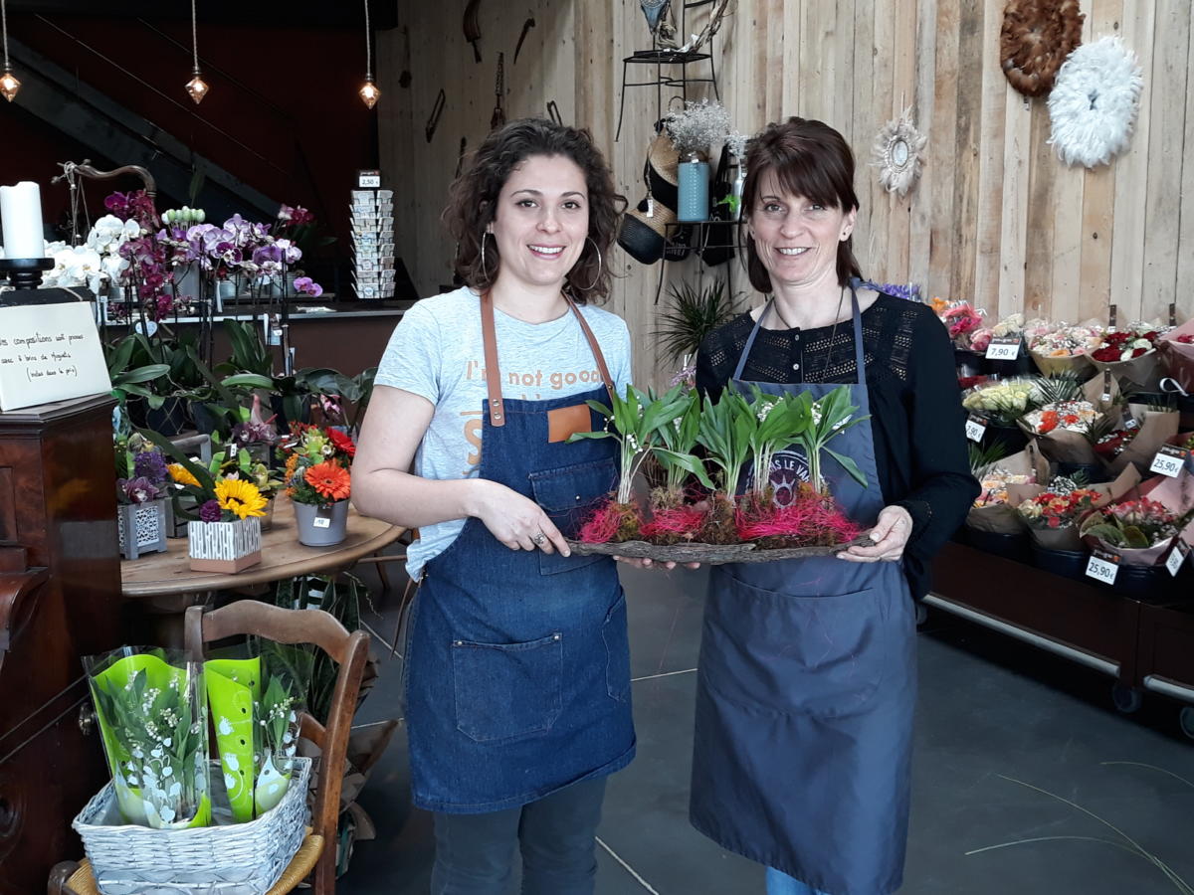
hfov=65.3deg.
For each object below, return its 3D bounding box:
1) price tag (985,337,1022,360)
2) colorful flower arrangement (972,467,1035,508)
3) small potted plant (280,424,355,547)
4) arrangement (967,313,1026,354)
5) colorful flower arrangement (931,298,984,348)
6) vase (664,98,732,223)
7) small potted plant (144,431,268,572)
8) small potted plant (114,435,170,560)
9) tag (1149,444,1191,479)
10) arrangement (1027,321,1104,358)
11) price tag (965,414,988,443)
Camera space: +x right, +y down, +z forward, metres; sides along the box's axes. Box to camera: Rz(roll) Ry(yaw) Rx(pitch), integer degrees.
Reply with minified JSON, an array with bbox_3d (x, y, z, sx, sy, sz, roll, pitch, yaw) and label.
[{"bbox_3d":[1.892,-0.460,4.330,0.134,0.107,0.012,9,-12,42],"label":"price tag"},{"bbox_3d":[1.759,0.181,4.080,0.240,0.180,0.270,-2,6,-18],"label":"colorful flower arrangement"},{"bbox_3d":[-0.801,0.102,2.663,0.210,0.335,0.200,-1,6,-9],"label":"small potted plant"},{"bbox_3d":[1.952,-0.552,4.550,0.220,0.200,0.240,-2,6,-18],"label":"arrangement"},{"bbox_3d":[1.865,-0.642,4.830,0.230,0.250,0.250,-2,6,-18],"label":"colorful flower arrangement"},{"bbox_3d":[0.574,-1.649,5.350,0.360,0.660,0.340,0,6,0],"label":"vase"},{"bbox_3d":[-0.986,0.128,2.363,0.280,0.345,0.190,1,6,9],"label":"small potted plant"},{"bbox_3d":[-1.236,0.127,2.504,0.150,0.325,0.150,2,6,24],"label":"small potted plant"},{"bbox_3d":[2.143,0.050,3.480,0.012,0.107,0.134,19,7,-14],"label":"tag"},{"bbox_3d":[2.091,-0.477,4.150,0.270,0.190,0.300,-2,6,-18],"label":"arrangement"},{"bbox_3d":[1.716,-0.088,4.220,0.012,0.107,0.134,17,10,-16],"label":"price tag"}]

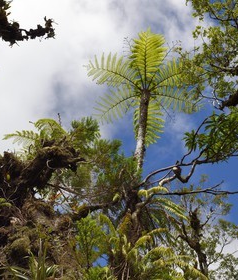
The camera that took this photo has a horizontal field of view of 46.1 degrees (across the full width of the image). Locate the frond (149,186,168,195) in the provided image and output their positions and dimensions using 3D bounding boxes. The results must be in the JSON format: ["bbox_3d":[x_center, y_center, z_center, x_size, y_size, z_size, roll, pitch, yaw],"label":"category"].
[{"bbox_3d":[0.729,0.956,5.300,0.380,0.140,0.140,0,-36,0],"label":"frond"}]

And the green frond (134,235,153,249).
[{"bbox_3d":[0.420,1.740,4.800,0.340,0.200,0.160,0,-36,0],"label":"green frond"}]

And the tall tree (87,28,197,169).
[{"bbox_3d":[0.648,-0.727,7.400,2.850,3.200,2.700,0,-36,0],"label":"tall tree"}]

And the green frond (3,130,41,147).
[{"bbox_3d":[-1.723,-0.027,5.000,0.680,0.220,0.270,0,-36,0],"label":"green frond"}]

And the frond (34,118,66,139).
[{"bbox_3d":[-1.241,-0.205,5.000,0.570,0.330,0.270,0,-36,0],"label":"frond"}]

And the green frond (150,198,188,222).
[{"bbox_3d":[0.992,1.346,5.500,0.700,0.400,0.300,0,-36,0],"label":"green frond"}]

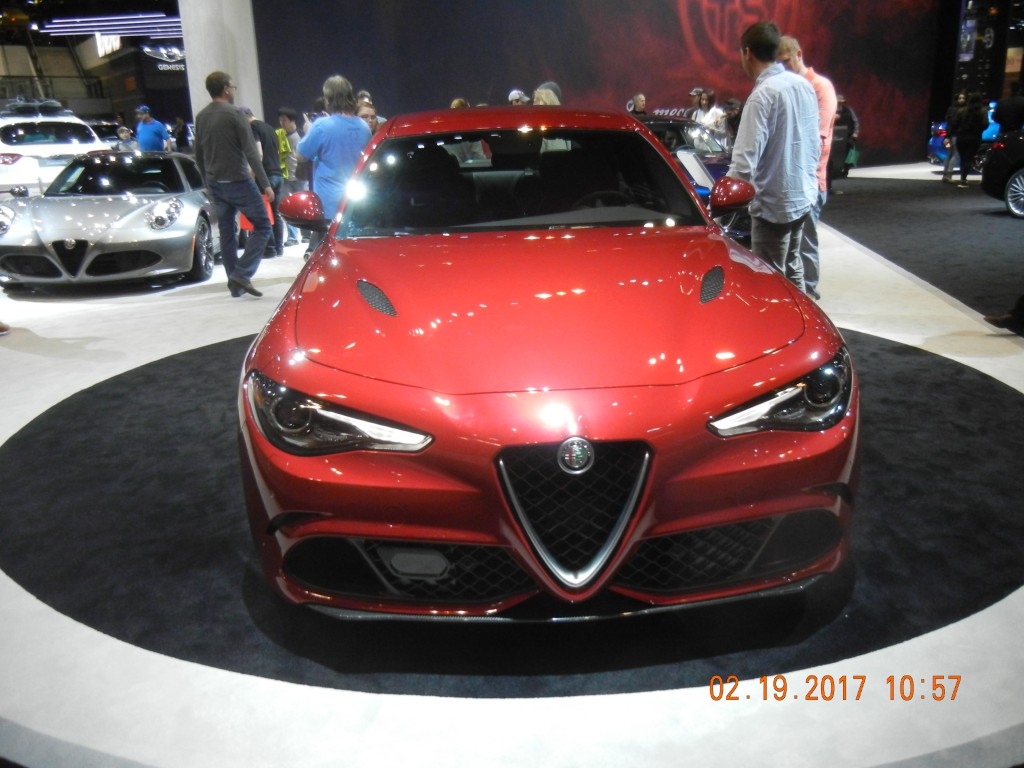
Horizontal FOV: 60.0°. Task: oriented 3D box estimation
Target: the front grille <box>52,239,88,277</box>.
[{"bbox_3d":[-3.689,-1.042,7.436,0.300,0.300,0.110,-3,12,-4],"label":"front grille"}]

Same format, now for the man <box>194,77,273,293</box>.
[{"bbox_3d":[-2.244,-1.595,7.209,0.540,1.780,0.460,7,18,26],"label":"man"}]

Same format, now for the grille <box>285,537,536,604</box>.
[{"bbox_3d":[-0.264,0.466,2.294,0.645,0.155,0.140,1,17,8],"label":"grille"}]

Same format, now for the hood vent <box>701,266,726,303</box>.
[{"bbox_3d":[0.613,-0.302,2.696,0.165,0.060,0.340,-2,17,-2],"label":"hood vent"}]

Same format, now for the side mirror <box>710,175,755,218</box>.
[{"bbox_3d":[0.939,-0.797,3.773,0.220,0.170,0.160,-2,17,-2],"label":"side mirror"}]

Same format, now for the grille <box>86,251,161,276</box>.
[{"bbox_3d":[-3.313,-1.032,7.588,0.570,0.165,0.160,-6,17,-16],"label":"grille"}]

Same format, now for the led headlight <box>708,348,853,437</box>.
[{"bbox_3d":[0.717,0.029,2.345,0.540,0.165,0.500,-2,17,-2],"label":"led headlight"}]

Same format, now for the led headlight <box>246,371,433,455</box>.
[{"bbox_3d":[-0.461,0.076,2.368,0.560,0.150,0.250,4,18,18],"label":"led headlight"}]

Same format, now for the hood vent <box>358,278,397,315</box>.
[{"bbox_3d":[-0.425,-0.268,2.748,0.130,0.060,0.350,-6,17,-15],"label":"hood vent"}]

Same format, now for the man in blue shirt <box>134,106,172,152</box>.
[{"bbox_3d":[-5.716,-3.503,14.151,0.570,1.760,0.380,3,17,14],"label":"man in blue shirt"}]

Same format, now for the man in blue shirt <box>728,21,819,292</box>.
[{"bbox_3d":[1.540,-1.138,5.212,0.520,1.840,0.370,-10,19,-27],"label":"man in blue shirt"}]

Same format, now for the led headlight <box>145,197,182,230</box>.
[{"bbox_3d":[-3.082,-1.511,7.869,0.270,0.200,0.340,-9,18,-23],"label":"led headlight"}]

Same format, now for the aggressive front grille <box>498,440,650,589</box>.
[{"bbox_3d":[0.155,0.320,2.193,0.365,0.370,0.090,-3,11,-3],"label":"aggressive front grille"}]

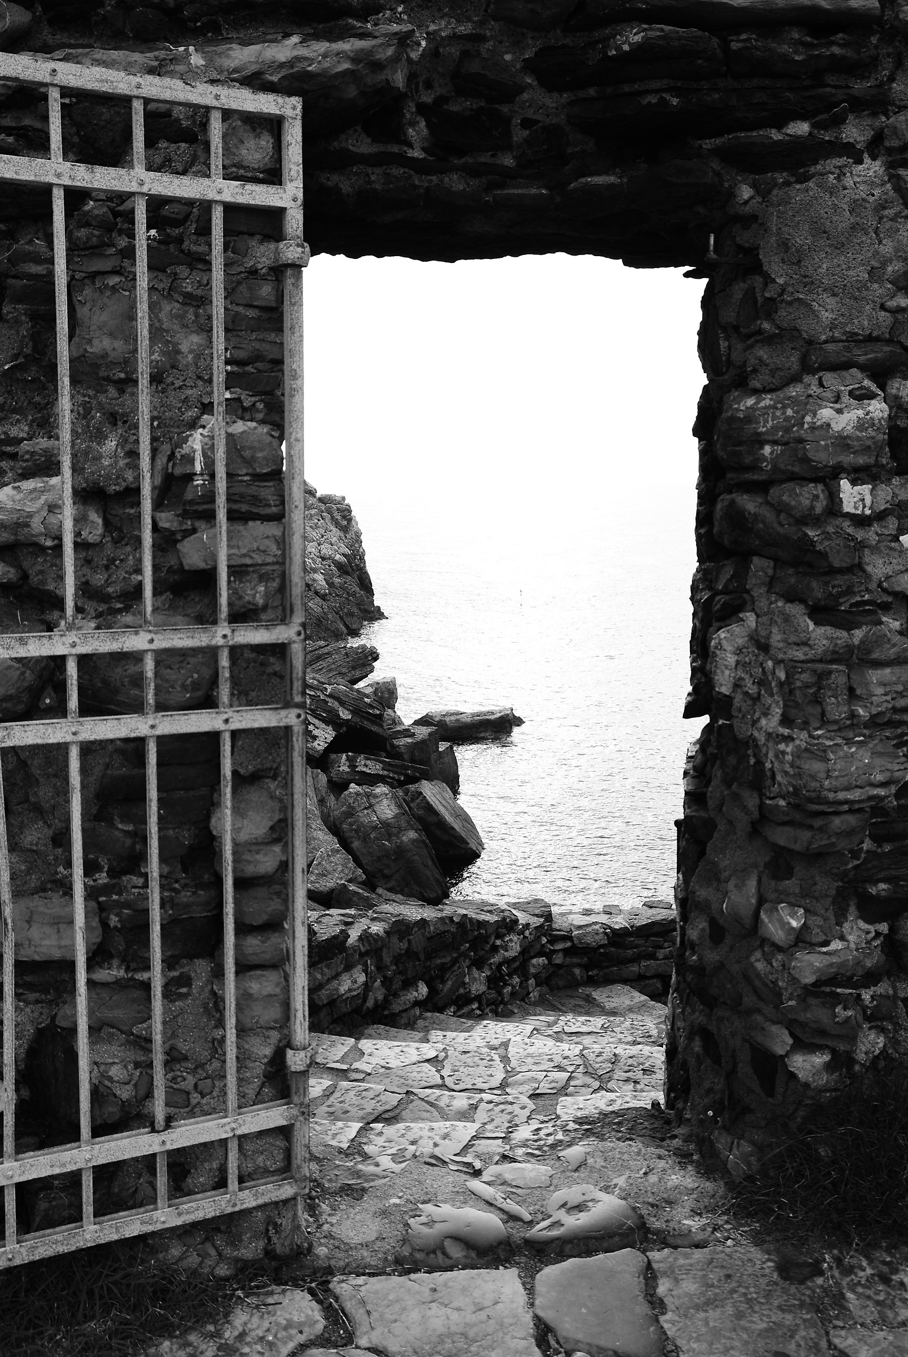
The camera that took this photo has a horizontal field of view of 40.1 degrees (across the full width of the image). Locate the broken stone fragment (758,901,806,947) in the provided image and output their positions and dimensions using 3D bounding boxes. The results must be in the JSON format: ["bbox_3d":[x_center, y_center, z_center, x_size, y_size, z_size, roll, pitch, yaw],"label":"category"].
[{"bbox_3d":[0.698,0.522,2.652,0.090,0.095,0.080,-1,9,-7],"label":"broken stone fragment"}]

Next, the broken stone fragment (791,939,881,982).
[{"bbox_3d":[0.820,0.609,2.691,0.180,0.085,0.100,-1,9,-7],"label":"broken stone fragment"}]

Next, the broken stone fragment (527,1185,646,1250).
[{"bbox_3d":[0.270,1.126,2.606,0.235,0.075,0.160,-1,9,-7],"label":"broken stone fragment"}]

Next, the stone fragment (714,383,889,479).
[{"bbox_3d":[0.705,-0.500,2.546,0.320,0.190,0.190,-1,9,-7],"label":"stone fragment"}]

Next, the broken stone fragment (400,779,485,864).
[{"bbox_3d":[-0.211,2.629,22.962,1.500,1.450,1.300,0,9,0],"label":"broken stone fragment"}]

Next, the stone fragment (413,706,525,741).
[{"bbox_3d":[0.403,1.321,35.913,3.150,0.800,1.400,0,9,0],"label":"stone fragment"}]

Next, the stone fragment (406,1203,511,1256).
[{"bbox_3d":[0.005,1.130,2.564,0.205,0.070,0.130,-1,9,-7],"label":"stone fragment"}]

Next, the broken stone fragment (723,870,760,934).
[{"bbox_3d":[0.614,0.477,2.665,0.075,0.125,0.070,-1,9,-7],"label":"broken stone fragment"}]

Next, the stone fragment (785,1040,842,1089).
[{"bbox_3d":[0.785,0.843,2.723,0.110,0.092,0.090,-1,9,-7],"label":"stone fragment"}]

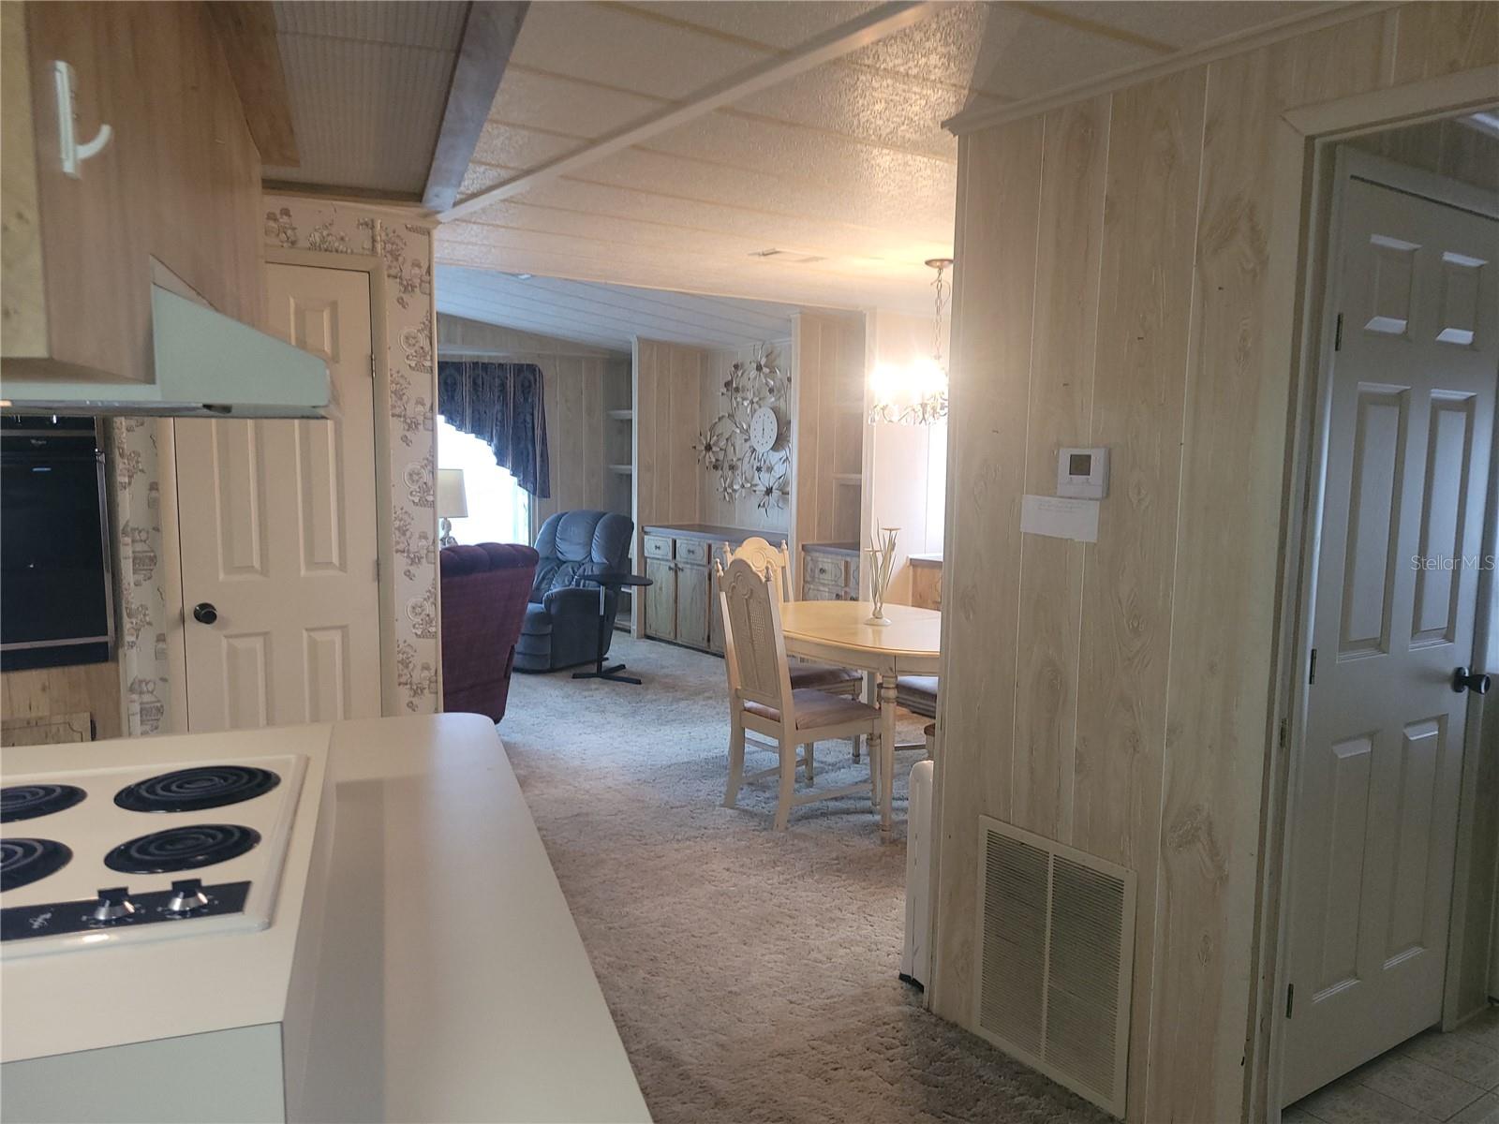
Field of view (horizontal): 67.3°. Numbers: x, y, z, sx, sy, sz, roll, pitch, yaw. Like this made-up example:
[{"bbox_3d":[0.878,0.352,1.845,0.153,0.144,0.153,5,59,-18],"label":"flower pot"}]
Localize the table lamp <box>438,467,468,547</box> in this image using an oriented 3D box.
[{"bbox_3d":[-2.134,-0.324,7.908,0.320,0.680,0.320,-3,8,-35],"label":"table lamp"}]

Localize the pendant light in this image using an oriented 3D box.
[{"bbox_3d":[0.798,-0.921,4.750,0.580,0.700,0.580,-3,8,-35],"label":"pendant light"}]

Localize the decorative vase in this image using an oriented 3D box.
[{"bbox_3d":[0.560,0.054,4.810,0.120,0.430,0.130,-3,8,-35],"label":"decorative vase"}]

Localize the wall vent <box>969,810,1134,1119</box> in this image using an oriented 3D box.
[{"bbox_3d":[0.717,0.948,2.695,0.015,0.573,0.468,-3,8,-35],"label":"wall vent"}]

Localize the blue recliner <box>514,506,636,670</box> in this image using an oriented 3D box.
[{"bbox_3d":[-1.426,0.154,7.867,0.860,1.010,0.940,5,7,32],"label":"blue recliner"}]

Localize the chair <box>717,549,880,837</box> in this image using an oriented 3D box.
[{"bbox_3d":[0.213,0.501,4.682,0.600,1.060,0.480,-3,8,-35],"label":"chair"}]

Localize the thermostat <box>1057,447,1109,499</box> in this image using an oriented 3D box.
[{"bbox_3d":[0.754,-0.199,2.534,0.025,0.108,0.125,-3,8,-35],"label":"thermostat"}]

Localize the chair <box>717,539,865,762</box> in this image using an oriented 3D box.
[{"bbox_3d":[0.188,0.420,5.415,0.480,1.060,0.600,-3,8,-35],"label":"chair"}]

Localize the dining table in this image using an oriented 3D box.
[{"bbox_3d":[0.569,0.641,4.874,0.960,0.750,1.420,-3,7,-30],"label":"dining table"}]

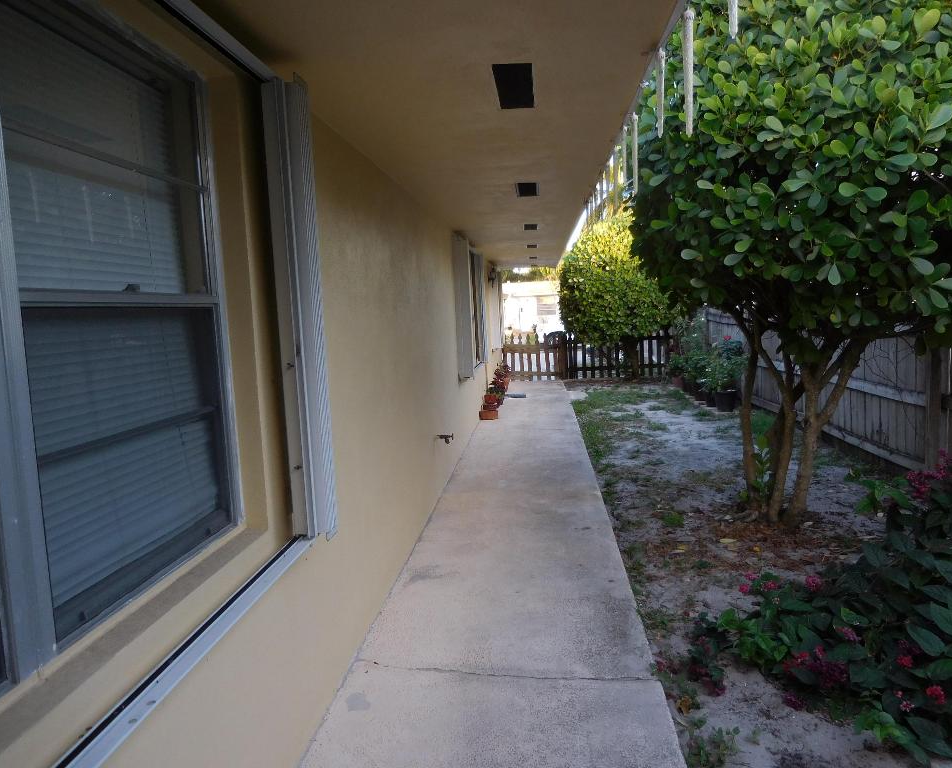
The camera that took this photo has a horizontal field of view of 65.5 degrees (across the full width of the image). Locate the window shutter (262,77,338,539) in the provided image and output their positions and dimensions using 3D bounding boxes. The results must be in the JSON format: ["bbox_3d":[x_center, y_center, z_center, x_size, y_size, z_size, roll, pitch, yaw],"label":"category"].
[{"bbox_3d":[-0.586,-0.230,2.466,0.120,1.510,0.135,-2,6,5],"label":"window shutter"}]

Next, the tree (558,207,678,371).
[{"bbox_3d":[2.799,-1.688,14.517,2.349,3.284,2.400,-2,6,5],"label":"tree"}]

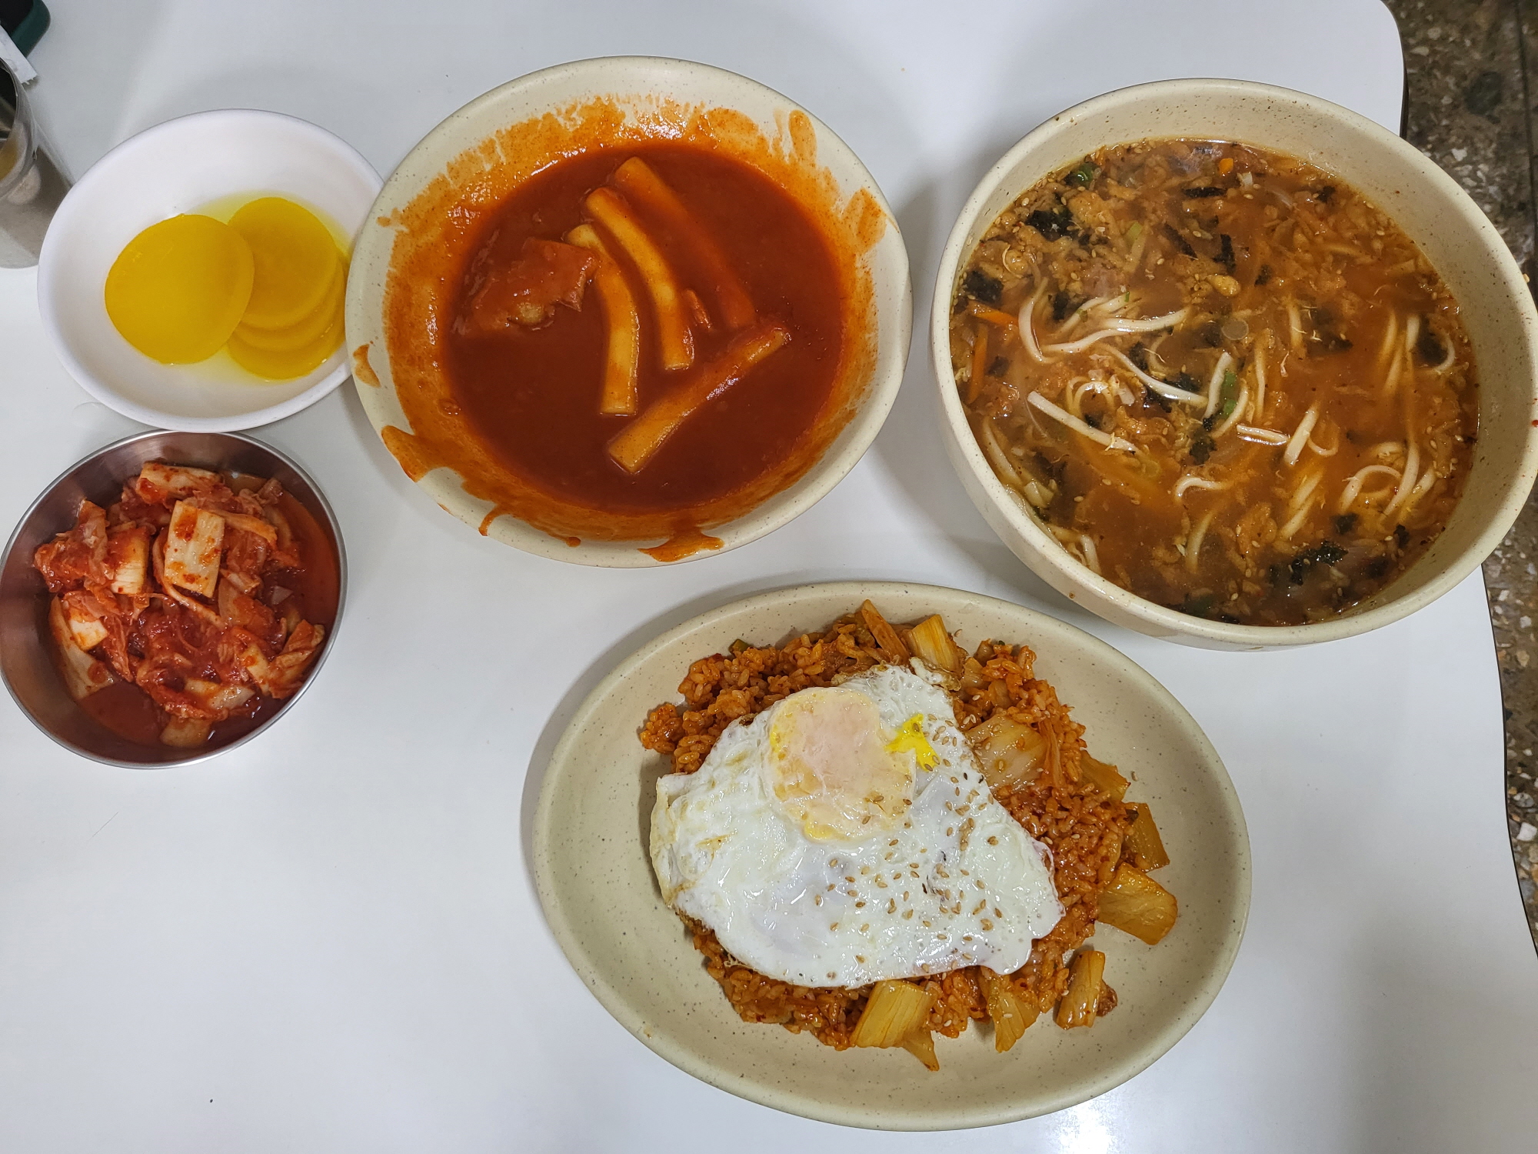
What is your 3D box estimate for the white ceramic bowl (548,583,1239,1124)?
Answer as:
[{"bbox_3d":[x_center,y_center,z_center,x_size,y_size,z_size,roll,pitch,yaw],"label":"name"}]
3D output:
[{"bbox_3d":[0.040,0.091,0.398,0.234,0.046,0.173,4,75,0],"label":"white ceramic bowl"}]

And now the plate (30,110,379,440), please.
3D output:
[{"bbox_3d":[-0.204,-0.112,0.450,0.135,0.036,0.135,0,75,-1],"label":"plate"}]

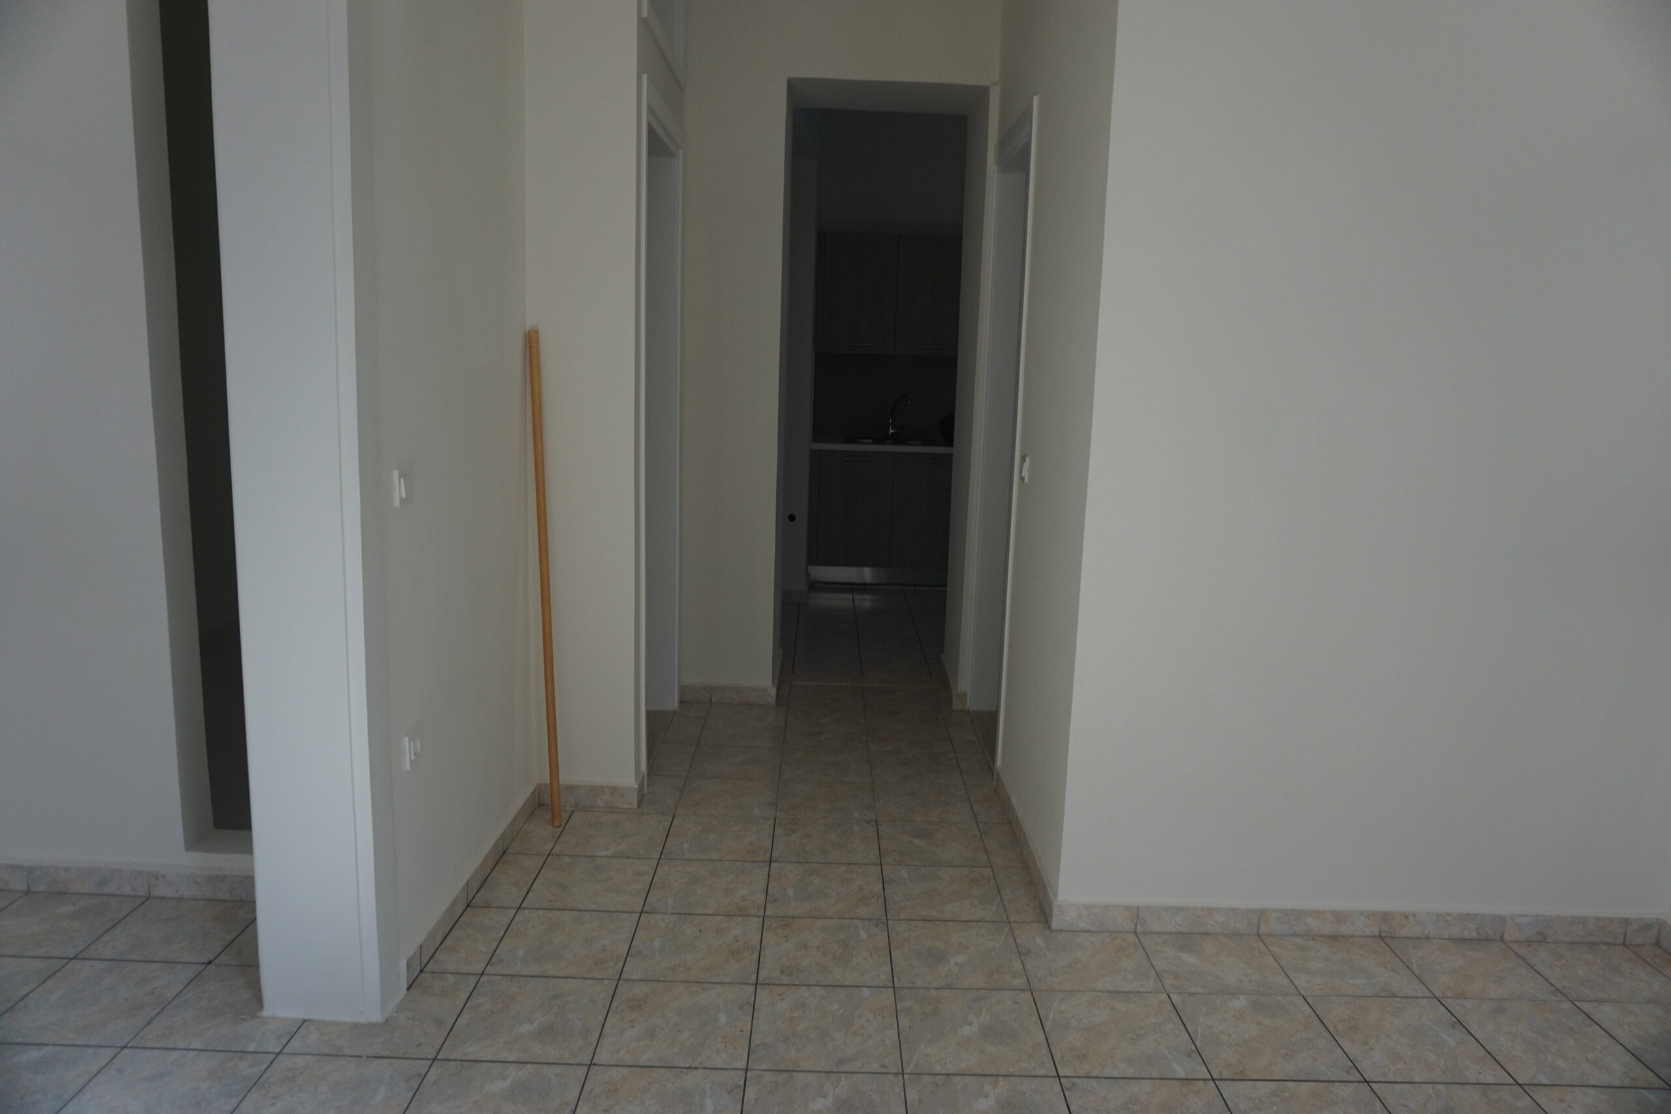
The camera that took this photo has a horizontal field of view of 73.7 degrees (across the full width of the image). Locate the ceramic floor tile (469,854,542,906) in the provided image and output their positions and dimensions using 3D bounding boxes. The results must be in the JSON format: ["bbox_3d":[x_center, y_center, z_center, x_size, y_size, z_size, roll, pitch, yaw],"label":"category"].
[{"bbox_3d":[-0.920,0.920,3.159,0.134,0.010,0.327,2,10,-1],"label":"ceramic floor tile"}]

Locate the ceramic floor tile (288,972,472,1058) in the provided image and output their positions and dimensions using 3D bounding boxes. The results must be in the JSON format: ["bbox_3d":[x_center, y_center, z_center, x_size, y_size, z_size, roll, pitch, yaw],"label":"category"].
[{"bbox_3d":[-1.008,1.028,2.479,0.326,0.010,0.326,2,10,-1],"label":"ceramic floor tile"}]

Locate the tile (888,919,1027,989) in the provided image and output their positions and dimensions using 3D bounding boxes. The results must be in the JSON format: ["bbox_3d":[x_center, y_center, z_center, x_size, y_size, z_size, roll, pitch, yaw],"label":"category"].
[{"bbox_3d":[0.305,1.017,2.850,0.327,0.010,0.327,2,10,-1],"label":"tile"}]

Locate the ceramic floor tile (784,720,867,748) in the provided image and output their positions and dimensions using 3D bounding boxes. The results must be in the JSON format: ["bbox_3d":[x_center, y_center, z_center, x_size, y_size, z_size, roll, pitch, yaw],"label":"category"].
[{"bbox_3d":[-0.033,0.714,4.434,0.326,0.010,0.326,2,10,-1],"label":"ceramic floor tile"}]

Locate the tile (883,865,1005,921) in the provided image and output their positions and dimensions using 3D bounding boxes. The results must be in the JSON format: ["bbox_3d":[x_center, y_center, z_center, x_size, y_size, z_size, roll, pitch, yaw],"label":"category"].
[{"bbox_3d":[0.302,0.960,3.175,0.327,0.010,0.327,2,10,-1],"label":"tile"}]

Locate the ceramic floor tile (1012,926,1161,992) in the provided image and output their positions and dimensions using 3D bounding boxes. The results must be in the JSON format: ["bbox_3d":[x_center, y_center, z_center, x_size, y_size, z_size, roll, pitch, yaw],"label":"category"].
[{"bbox_3d":[0.629,1.018,2.827,0.323,0.010,0.323,2,10,-1],"label":"ceramic floor tile"}]

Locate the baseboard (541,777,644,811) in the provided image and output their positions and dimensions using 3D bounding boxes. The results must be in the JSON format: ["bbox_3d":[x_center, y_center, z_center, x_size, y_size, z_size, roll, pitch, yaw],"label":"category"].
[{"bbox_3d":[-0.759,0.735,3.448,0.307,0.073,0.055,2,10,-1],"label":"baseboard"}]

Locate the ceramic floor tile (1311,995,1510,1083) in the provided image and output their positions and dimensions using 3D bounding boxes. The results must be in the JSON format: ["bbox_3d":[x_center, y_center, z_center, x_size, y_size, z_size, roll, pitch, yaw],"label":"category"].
[{"bbox_3d":[1.208,1.027,2.368,0.307,0.011,0.307,2,10,-1],"label":"ceramic floor tile"}]

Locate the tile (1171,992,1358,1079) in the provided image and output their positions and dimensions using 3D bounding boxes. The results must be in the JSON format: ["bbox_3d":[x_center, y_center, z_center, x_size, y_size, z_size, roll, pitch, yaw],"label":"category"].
[{"bbox_3d":[0.965,1.091,2.502,0.326,0.010,0.326,2,10,-1],"label":"tile"}]

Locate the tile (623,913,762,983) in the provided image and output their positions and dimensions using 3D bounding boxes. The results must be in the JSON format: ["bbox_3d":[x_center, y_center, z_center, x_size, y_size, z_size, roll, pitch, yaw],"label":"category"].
[{"bbox_3d":[-0.352,0.991,2.811,0.326,0.010,0.326,2,10,-1],"label":"tile"}]

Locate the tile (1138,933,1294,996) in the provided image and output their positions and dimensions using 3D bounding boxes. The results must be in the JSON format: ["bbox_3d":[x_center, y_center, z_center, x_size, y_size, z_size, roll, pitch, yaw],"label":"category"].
[{"bbox_3d":[0.956,1.031,2.812,0.323,0.010,0.284,2,10,-1],"label":"tile"}]

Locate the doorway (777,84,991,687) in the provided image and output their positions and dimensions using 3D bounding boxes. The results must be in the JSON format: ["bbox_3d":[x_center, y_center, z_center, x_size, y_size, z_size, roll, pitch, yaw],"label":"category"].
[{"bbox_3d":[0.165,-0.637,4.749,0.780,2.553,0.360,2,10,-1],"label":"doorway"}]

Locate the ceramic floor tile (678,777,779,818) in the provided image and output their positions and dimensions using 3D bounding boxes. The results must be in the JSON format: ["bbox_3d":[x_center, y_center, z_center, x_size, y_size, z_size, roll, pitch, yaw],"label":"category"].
[{"bbox_3d":[-0.358,0.820,3.782,0.323,0.010,0.323,2,10,-1],"label":"ceramic floor tile"}]

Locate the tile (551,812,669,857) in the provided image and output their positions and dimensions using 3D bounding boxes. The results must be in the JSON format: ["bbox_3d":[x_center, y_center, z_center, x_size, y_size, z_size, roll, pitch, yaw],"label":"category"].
[{"bbox_3d":[-0.689,0.871,3.487,0.327,0.010,0.327,2,10,-1],"label":"tile"}]

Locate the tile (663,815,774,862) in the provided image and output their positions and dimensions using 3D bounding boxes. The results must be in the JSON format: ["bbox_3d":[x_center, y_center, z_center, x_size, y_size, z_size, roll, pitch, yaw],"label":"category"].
[{"bbox_3d":[-0.359,0.881,3.492,0.327,0.010,0.327,2,10,-1],"label":"tile"}]

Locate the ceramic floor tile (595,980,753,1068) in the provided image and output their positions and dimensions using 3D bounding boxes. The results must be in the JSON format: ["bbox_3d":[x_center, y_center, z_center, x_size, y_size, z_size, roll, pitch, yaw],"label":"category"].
[{"bbox_3d":[-0.329,0.983,2.344,0.307,0.011,0.307,2,10,-1],"label":"ceramic floor tile"}]

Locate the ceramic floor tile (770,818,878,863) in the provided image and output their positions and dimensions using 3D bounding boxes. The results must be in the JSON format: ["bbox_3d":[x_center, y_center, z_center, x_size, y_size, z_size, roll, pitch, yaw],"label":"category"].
[{"bbox_3d":[-0.027,0.887,3.462,0.326,0.010,0.326,2,10,-1],"label":"ceramic floor tile"}]

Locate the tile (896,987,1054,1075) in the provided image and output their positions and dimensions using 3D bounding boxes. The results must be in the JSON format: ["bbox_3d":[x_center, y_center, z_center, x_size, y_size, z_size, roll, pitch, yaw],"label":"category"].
[{"bbox_3d":[0.288,1.002,2.350,0.307,0.011,0.307,2,10,-1],"label":"tile"}]

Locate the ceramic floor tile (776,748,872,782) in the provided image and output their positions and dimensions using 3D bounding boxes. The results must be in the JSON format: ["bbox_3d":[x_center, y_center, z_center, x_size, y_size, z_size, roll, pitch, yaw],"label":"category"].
[{"bbox_3d":[-0.033,0.773,4.108,0.323,0.010,0.323,2,10,-1],"label":"ceramic floor tile"}]

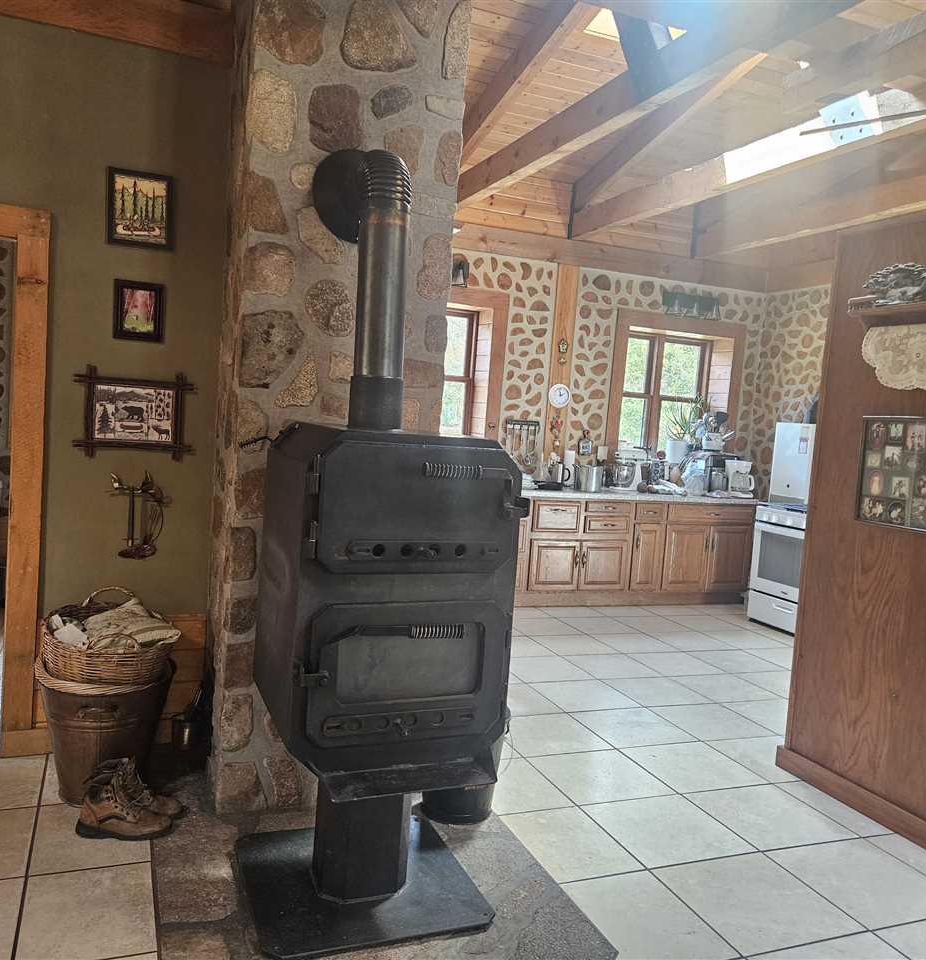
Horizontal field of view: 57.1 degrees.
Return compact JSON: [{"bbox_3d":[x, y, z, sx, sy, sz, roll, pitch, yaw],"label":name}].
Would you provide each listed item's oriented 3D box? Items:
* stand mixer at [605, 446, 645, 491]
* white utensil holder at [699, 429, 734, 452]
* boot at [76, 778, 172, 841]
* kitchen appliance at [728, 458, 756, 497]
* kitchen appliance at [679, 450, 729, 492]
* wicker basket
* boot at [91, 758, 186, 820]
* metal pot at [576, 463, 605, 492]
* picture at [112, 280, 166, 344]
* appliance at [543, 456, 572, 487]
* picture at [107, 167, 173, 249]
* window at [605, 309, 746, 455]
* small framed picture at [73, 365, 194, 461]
[{"bbox_3d":[1.413,-0.099,7.304,0.360,0.365,0.220,4,4,-6],"label":"stand mixer"},{"bbox_3d":[2.230,-0.344,7.510,0.270,0.190,0.200,2,4,-22],"label":"white utensil holder"},{"bbox_3d":[-1.102,1.063,2.781,0.305,0.190,0.115,3,4,-12],"label":"boot"},{"bbox_3d":[2.481,-0.015,7.596,0.170,0.315,0.210,2,5,-30],"label":"kitchen appliance"},{"bbox_3d":[2.149,-0.051,7.609,0.300,0.340,0.280,2,4,-22],"label":"kitchen appliance"},{"bbox_3d":[-1.269,0.564,3.037,0.455,0.220,0.510,2,4,-22],"label":"wicker basket"},{"bbox_3d":[-1.091,1.049,2.892,0.305,0.200,0.115,4,4,-5],"label":"boot"},{"bbox_3d":[1.022,-0.003,6.922,0.215,0.205,0.215,4,4,0],"label":"metal pot"},{"bbox_3d":[-1.277,-0.666,3.355,0.183,0.227,0.024,2,4,-22],"label":"picture"},{"bbox_3d":[0.797,-0.056,7.113,0.210,0.235,0.165,3,4,-8],"label":"appliance"},{"bbox_3d":[-1.258,-1.057,3.324,0.239,0.284,0.024,2,4,-22],"label":"picture"},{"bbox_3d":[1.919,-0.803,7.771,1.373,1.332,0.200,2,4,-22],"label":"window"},{"bbox_3d":[-1.302,-0.263,3.384,0.462,0.355,0.030,2,4,-22],"label":"small framed picture"}]

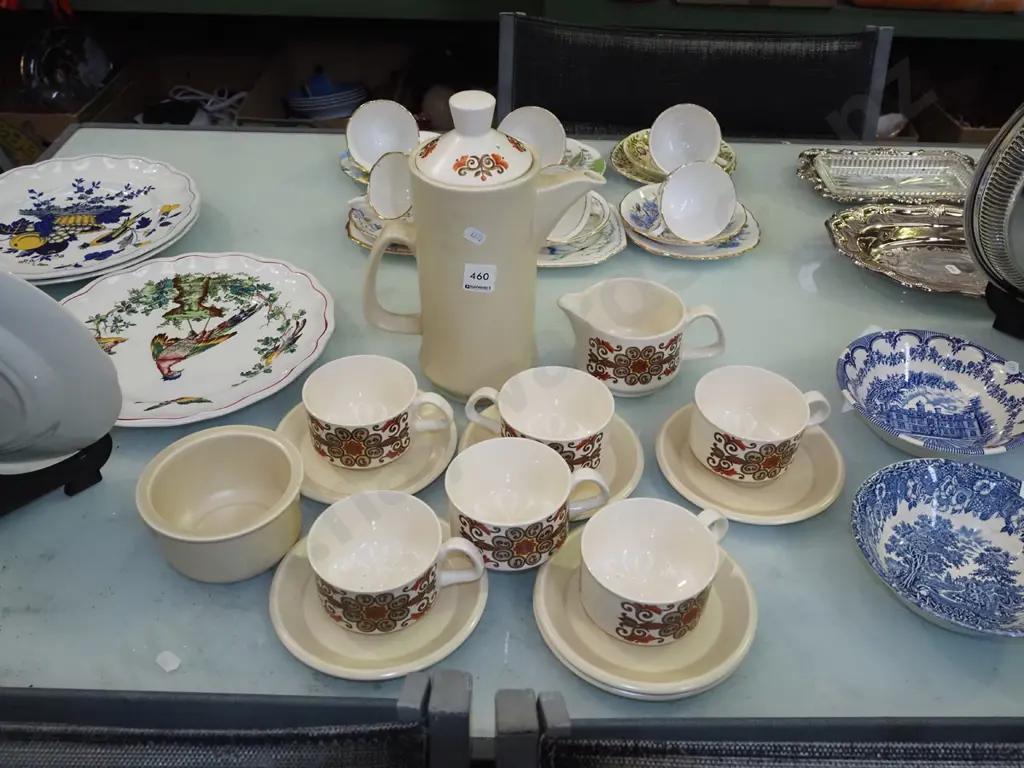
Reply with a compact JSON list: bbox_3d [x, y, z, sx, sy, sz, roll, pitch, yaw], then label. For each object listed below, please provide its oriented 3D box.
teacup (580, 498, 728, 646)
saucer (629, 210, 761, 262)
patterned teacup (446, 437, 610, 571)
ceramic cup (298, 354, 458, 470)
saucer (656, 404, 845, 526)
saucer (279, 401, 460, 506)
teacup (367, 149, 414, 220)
[{"bbox_3d":[0.098,0.120,0.621,0.112,0.056,0.086,-25,45,-28],"label":"teacup"},{"bbox_3d":[0.201,-0.172,1.064,0.154,0.020,0.154,0,39,0],"label":"saucer"},{"bbox_3d":[0.013,0.092,0.706,0.121,0.061,0.090,-4,39,-5],"label":"patterned teacup"},{"bbox_3d":[-0.105,0.028,0.767,0.118,0.062,0.089,0,40,-2],"label":"ceramic cup"},{"bbox_3d":[0.186,0.064,0.747,0.145,0.021,0.145,0,39,0],"label":"saucer"},{"bbox_3d":[-0.120,0.051,0.782,0.151,0.018,0.151,1,40,-1],"label":"saucer"},{"bbox_3d":[-0.113,-0.219,1.068,0.087,0.082,0.060,30,17,32],"label":"teacup"}]

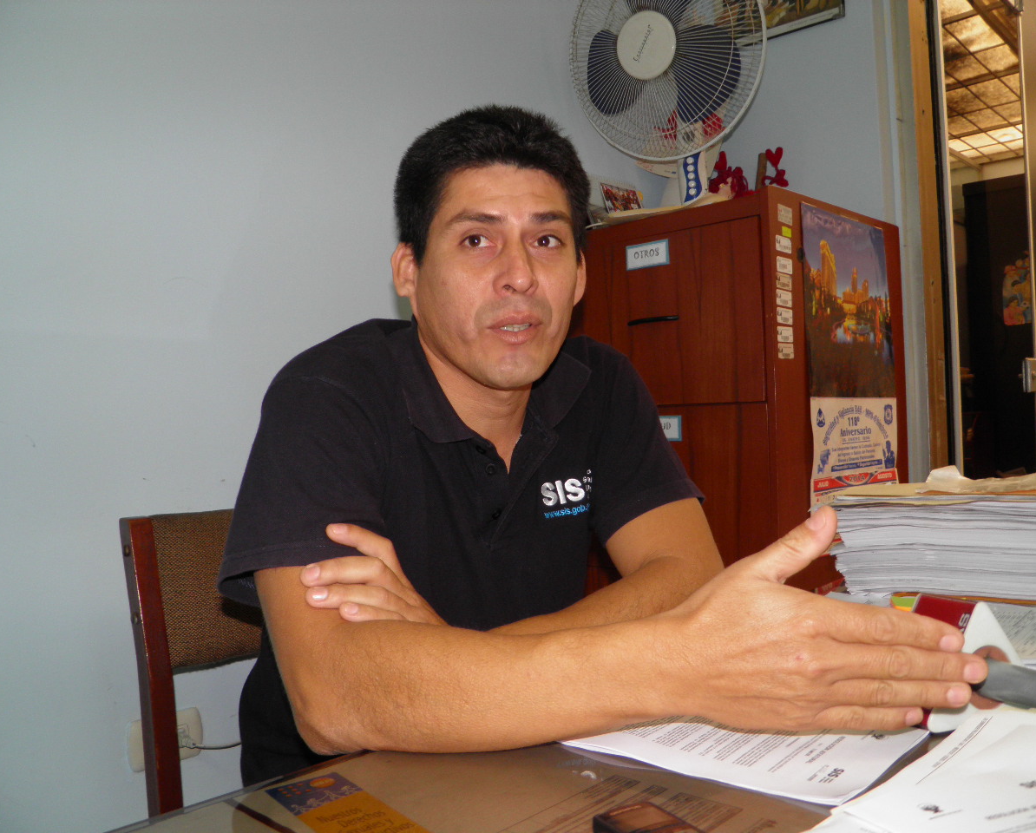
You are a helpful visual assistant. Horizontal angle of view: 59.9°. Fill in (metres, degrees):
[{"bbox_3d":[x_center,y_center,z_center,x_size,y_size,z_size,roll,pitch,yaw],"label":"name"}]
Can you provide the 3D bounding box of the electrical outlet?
[{"bbox_3d":[-0.550,0.504,1.400,0.116,0.078,0.014,-2,0,-42],"label":"electrical outlet"}]

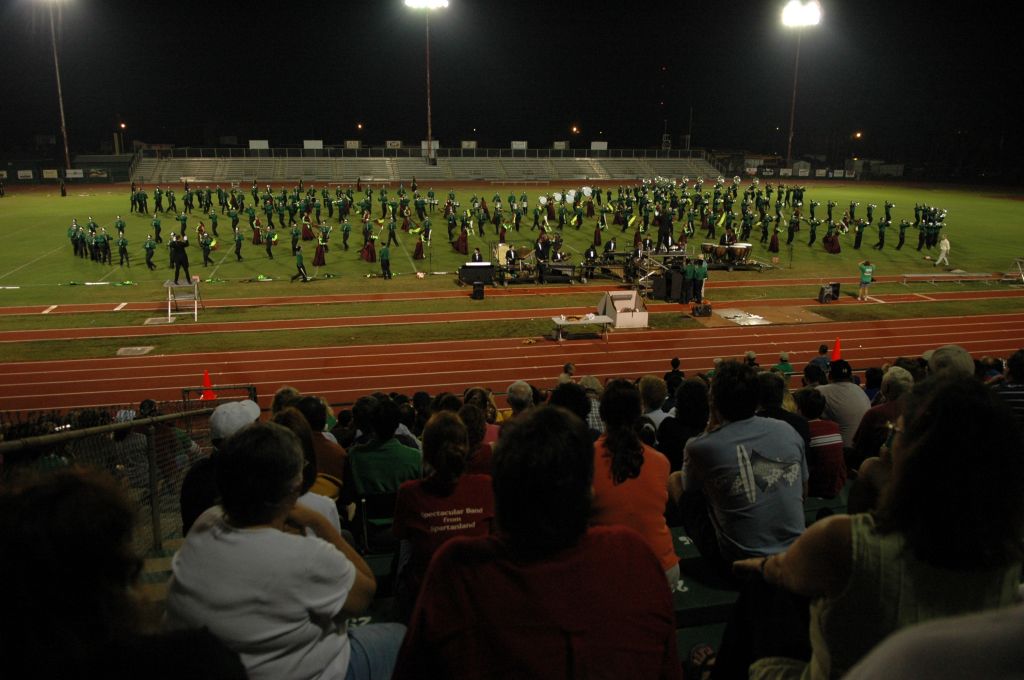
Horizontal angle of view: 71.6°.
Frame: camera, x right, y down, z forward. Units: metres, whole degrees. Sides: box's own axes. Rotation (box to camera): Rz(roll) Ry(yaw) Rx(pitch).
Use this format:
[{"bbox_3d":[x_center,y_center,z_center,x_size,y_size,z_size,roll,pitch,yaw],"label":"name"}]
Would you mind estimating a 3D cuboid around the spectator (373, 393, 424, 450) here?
[{"bbox_3d":[-0.873,0.898,5.344,0.480,1.200,0.720,-3,17,-11],"label":"spectator"}]

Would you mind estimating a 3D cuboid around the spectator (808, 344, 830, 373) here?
[{"bbox_3d":[6.040,0.857,14.053,0.500,1.620,0.360,-3,17,-11],"label":"spectator"}]

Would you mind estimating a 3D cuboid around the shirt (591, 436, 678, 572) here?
[{"bbox_3d":[0.512,0.718,3.120,0.480,0.640,0.320,-2,17,-9],"label":"shirt"}]

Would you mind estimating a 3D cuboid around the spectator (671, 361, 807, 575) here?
[{"bbox_3d":[1.018,0.661,3.571,0.560,1.240,0.850,-4,17,-16],"label":"spectator"}]

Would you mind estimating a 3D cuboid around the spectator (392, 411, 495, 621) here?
[{"bbox_3d":[-0.336,0.839,3.464,0.500,1.220,0.780,-3,17,-11],"label":"spectator"}]

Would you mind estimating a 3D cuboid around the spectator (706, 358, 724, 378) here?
[{"bbox_3d":[3.869,1.048,13.617,0.460,1.500,0.350,-6,18,-21],"label":"spectator"}]

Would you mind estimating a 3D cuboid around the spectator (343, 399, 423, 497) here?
[{"bbox_3d":[-0.759,0.843,4.217,0.500,1.240,0.780,-3,17,-11],"label":"spectator"}]

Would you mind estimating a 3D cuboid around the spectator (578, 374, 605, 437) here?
[{"bbox_3d":[0.611,0.826,6.167,0.500,1.240,0.780,-3,17,-11],"label":"spectator"}]

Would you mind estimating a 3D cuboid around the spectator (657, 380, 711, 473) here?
[{"bbox_3d":[0.995,0.753,4.492,0.480,1.200,0.720,-4,17,-13],"label":"spectator"}]

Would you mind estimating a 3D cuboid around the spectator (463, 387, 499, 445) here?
[{"bbox_3d":[-0.329,0.891,5.864,0.470,1.220,0.760,-3,17,-11],"label":"spectator"}]

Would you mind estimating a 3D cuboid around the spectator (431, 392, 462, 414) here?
[{"bbox_3d":[-0.582,0.966,6.364,0.480,1.220,0.760,-3,17,-11],"label":"spectator"}]

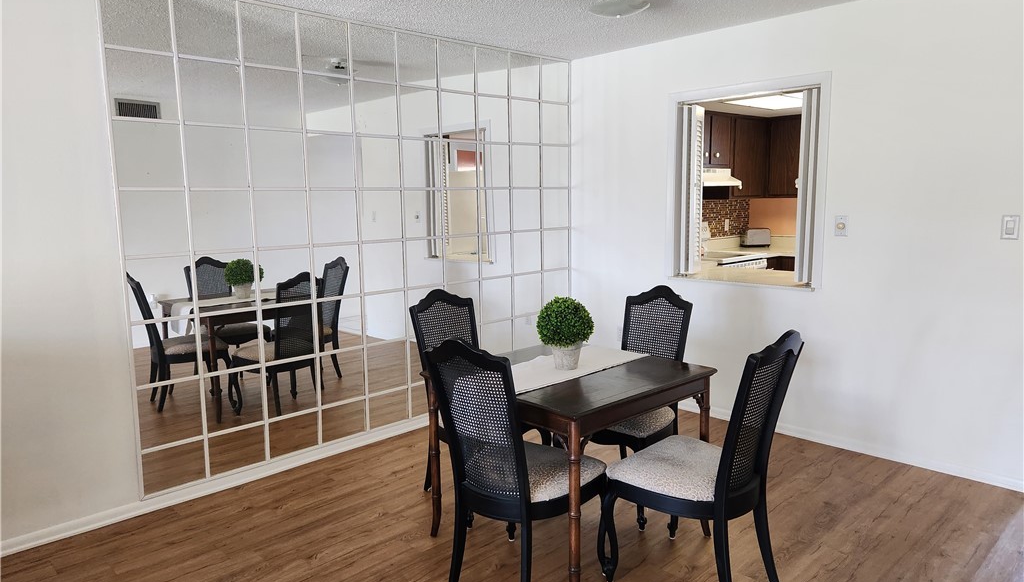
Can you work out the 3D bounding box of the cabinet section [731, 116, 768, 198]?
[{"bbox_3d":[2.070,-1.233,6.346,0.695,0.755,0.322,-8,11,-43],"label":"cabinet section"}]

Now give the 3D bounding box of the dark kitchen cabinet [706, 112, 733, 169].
[{"bbox_3d":[1.638,-1.335,6.066,0.750,0.488,0.325,-9,11,-44],"label":"dark kitchen cabinet"}]

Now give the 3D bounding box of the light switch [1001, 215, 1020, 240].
[{"bbox_3d":[2.349,-0.299,3.209,0.012,0.114,0.070,-9,11,-44],"label":"light switch"}]

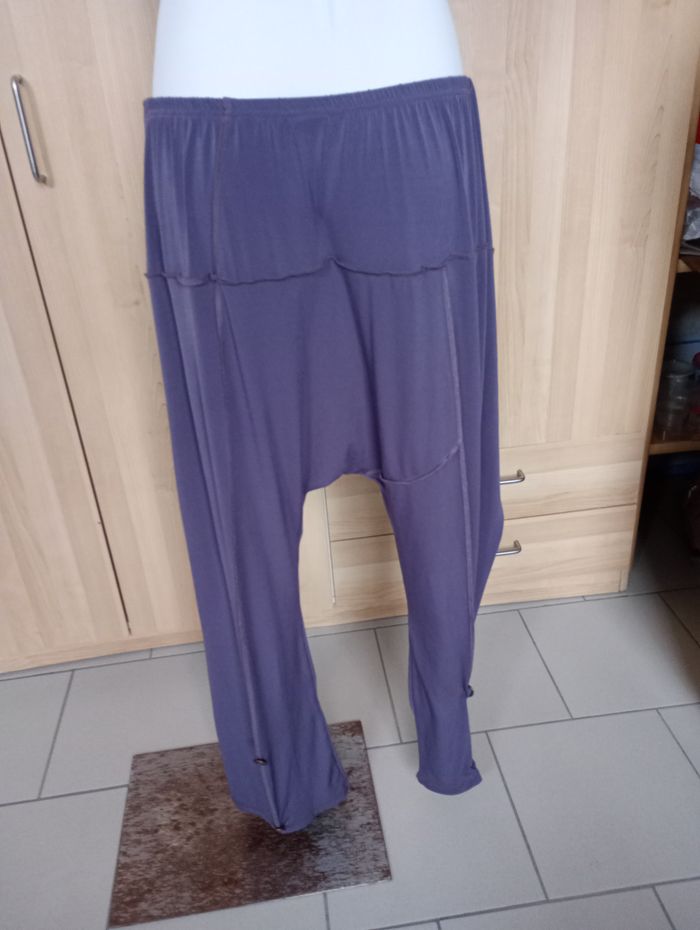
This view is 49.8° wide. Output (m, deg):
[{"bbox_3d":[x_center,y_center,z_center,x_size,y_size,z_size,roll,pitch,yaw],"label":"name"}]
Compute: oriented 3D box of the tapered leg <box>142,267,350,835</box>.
[{"bbox_3d":[-0.110,0.165,0.959,0.180,0.820,0.185,-10,28,-11],"label":"tapered leg"}]

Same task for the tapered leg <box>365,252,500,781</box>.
[{"bbox_3d":[0.116,0.133,0.981,0.160,0.810,0.175,-10,28,-11],"label":"tapered leg"}]

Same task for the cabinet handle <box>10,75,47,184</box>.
[{"bbox_3d":[-0.449,-0.470,1.057,0.011,0.138,0.033,-7,28,-5],"label":"cabinet handle"}]

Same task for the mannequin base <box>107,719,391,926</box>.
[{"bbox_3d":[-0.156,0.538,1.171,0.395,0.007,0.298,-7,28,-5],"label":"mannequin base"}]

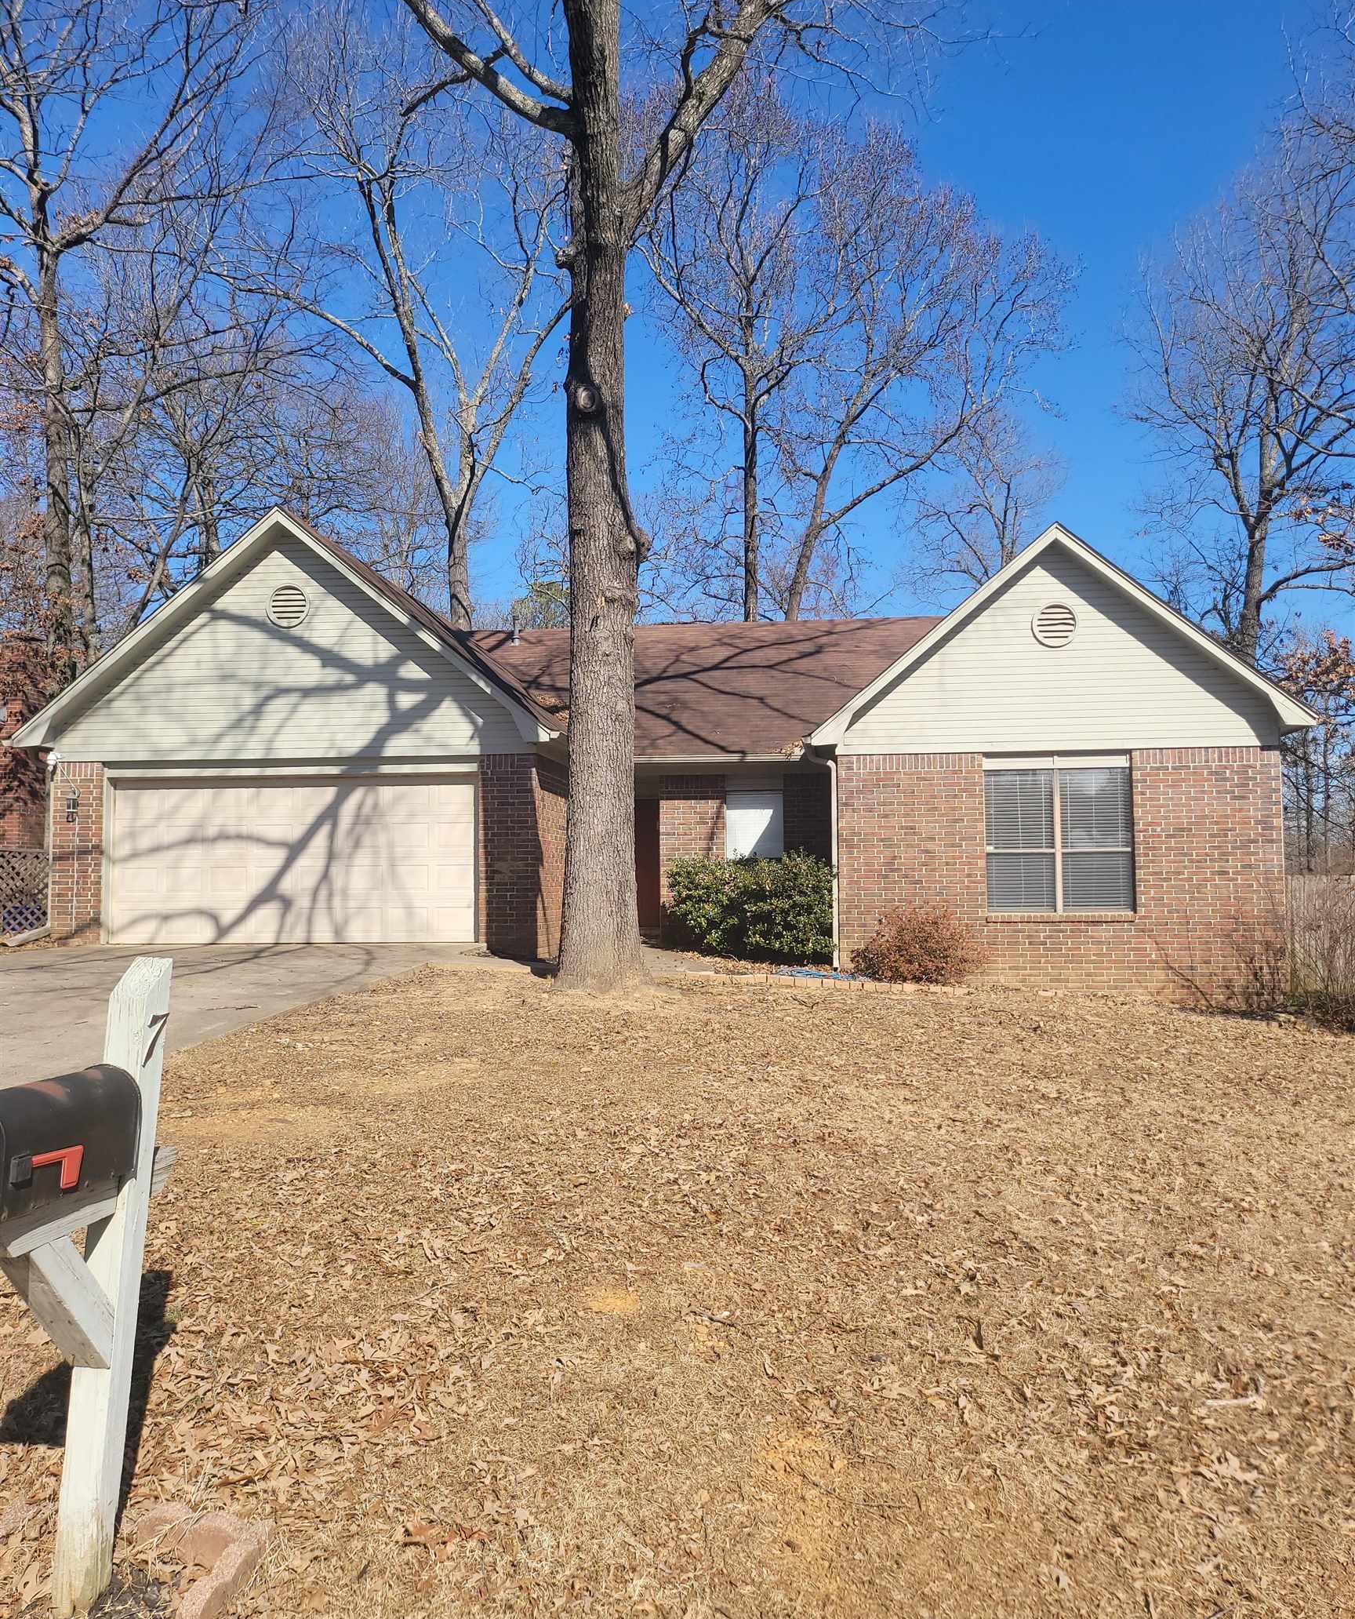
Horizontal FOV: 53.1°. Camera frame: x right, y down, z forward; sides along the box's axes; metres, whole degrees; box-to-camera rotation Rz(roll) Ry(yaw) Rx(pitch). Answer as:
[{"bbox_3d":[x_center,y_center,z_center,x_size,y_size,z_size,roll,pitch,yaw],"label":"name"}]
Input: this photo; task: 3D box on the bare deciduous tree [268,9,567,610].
[{"bbox_3d":[-6.565,-9.096,35.593,8.830,24.540,8.380,-1,-3,7],"label":"bare deciduous tree"}]

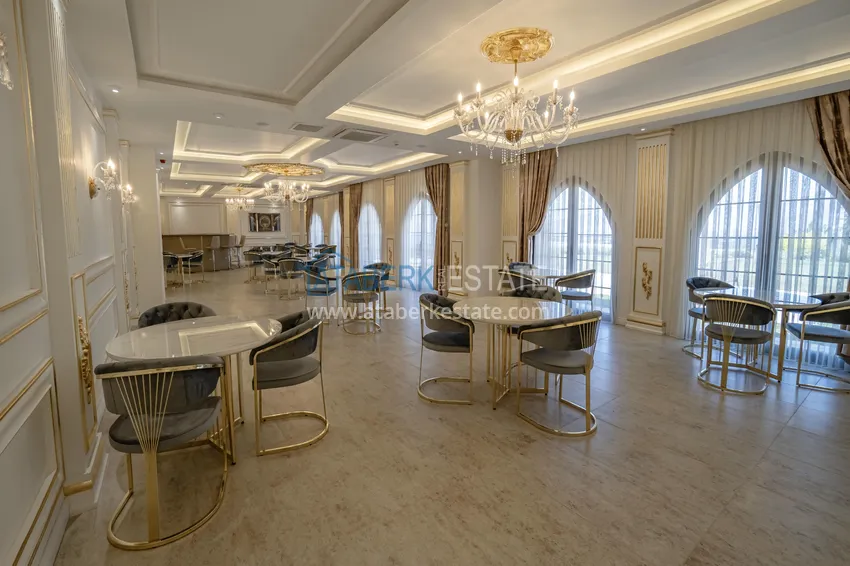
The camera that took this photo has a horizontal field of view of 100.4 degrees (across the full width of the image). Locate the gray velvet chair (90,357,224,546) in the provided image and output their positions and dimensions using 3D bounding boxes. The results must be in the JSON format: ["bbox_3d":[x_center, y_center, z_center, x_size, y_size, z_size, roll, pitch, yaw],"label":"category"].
[{"bbox_3d":[-1.290,0.740,1.779,0.520,0.810,0.510,-3,9,-21],"label":"gray velvet chair"}]

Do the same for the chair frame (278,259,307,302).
[{"bbox_3d":[-2.760,-0.088,7.317,0.520,0.810,0.510,-2,9,-14],"label":"chair frame"}]

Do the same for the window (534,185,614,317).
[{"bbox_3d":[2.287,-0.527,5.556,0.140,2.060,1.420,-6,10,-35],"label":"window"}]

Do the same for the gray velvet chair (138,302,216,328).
[{"bbox_3d":[-1.740,0.592,2.591,0.520,0.830,0.510,-6,10,-36],"label":"gray velvet chair"}]

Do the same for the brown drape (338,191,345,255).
[{"bbox_3d":[-2.751,-1.677,11.706,0.200,2.720,0.420,-6,10,-37],"label":"brown drape"}]

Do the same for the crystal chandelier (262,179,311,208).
[{"bbox_3d":[-3.149,-2.079,8.119,1.000,0.660,1.000,-6,10,-37],"label":"crystal chandelier"}]

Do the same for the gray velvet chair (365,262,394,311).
[{"bbox_3d":[-0.765,0.043,6.050,0.520,0.800,0.520,3,9,18],"label":"gray velvet chair"}]

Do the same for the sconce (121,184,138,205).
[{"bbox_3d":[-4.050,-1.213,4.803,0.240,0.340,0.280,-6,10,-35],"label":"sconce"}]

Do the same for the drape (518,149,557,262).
[{"bbox_3d":[1.940,-0.893,6.269,0.200,2.720,0.720,-6,10,-37],"label":"drape"}]

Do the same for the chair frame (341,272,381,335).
[{"bbox_3d":[-0.842,0.239,4.805,0.520,0.800,0.520,-4,9,-23],"label":"chair frame"}]

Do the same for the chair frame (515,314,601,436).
[{"bbox_3d":[1.075,0.636,2.685,0.550,0.860,0.520,-5,10,-28],"label":"chair frame"}]

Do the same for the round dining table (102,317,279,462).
[{"bbox_3d":[-1.400,0.685,2.317,0.960,0.760,0.960,0,8,0],"label":"round dining table"}]

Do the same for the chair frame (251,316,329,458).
[{"bbox_3d":[-0.890,0.631,2.425,0.500,0.800,0.500,-3,9,-20],"label":"chair frame"}]

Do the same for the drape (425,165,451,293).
[{"bbox_3d":[0.240,-1.141,7.949,0.200,2.800,0.740,-8,11,-41],"label":"drape"}]

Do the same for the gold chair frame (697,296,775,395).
[{"bbox_3d":[2.870,0.514,3.292,0.510,0.810,0.520,-7,11,-40],"label":"gold chair frame"}]

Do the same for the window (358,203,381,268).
[{"bbox_3d":[-1.710,-1.327,10.854,0.120,2.300,1.350,-8,11,-41],"label":"window"}]

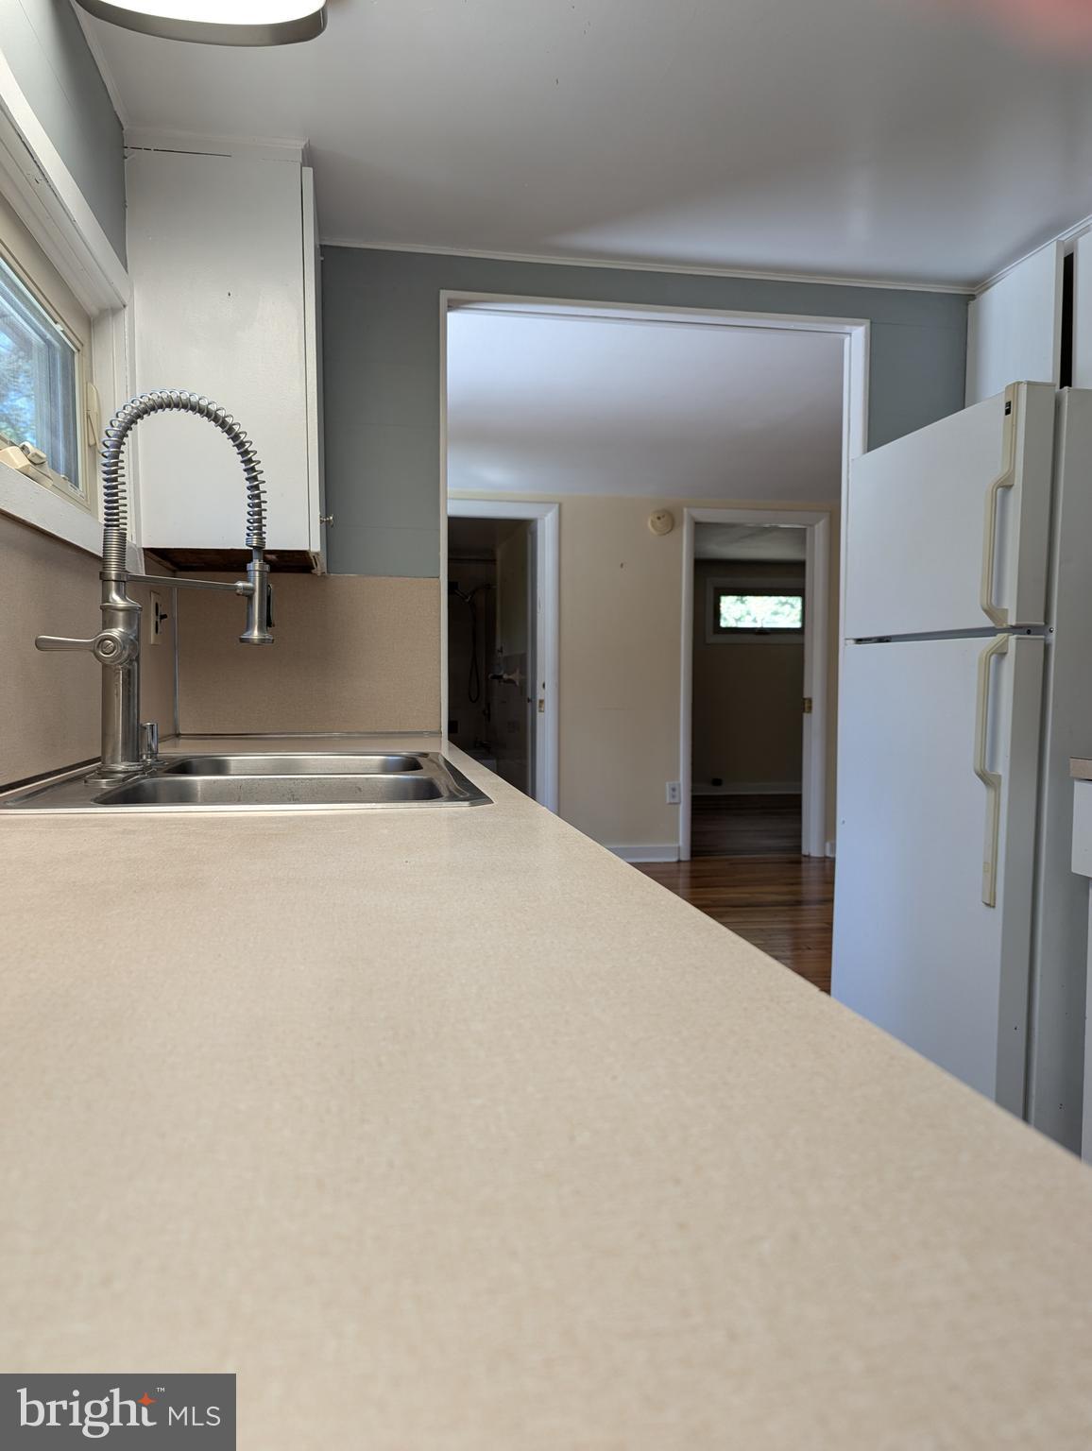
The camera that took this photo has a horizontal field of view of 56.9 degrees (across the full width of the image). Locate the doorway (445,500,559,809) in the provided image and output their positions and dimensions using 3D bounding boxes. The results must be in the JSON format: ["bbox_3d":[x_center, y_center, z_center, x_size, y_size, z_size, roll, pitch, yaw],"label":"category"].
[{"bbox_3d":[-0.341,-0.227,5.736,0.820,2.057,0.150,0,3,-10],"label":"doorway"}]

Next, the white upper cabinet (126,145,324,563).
[{"bbox_3d":[-0.662,-0.734,2.167,0.349,0.764,0.459,0,3,-10],"label":"white upper cabinet"}]

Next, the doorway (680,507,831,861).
[{"bbox_3d":[1.236,-0.236,6.028,0.916,2.057,0.150,0,3,-10],"label":"doorway"}]

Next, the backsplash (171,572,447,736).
[{"bbox_3d":[-0.569,-0.170,2.453,0.630,0.386,0.020,0,3,-10],"label":"backsplash"}]

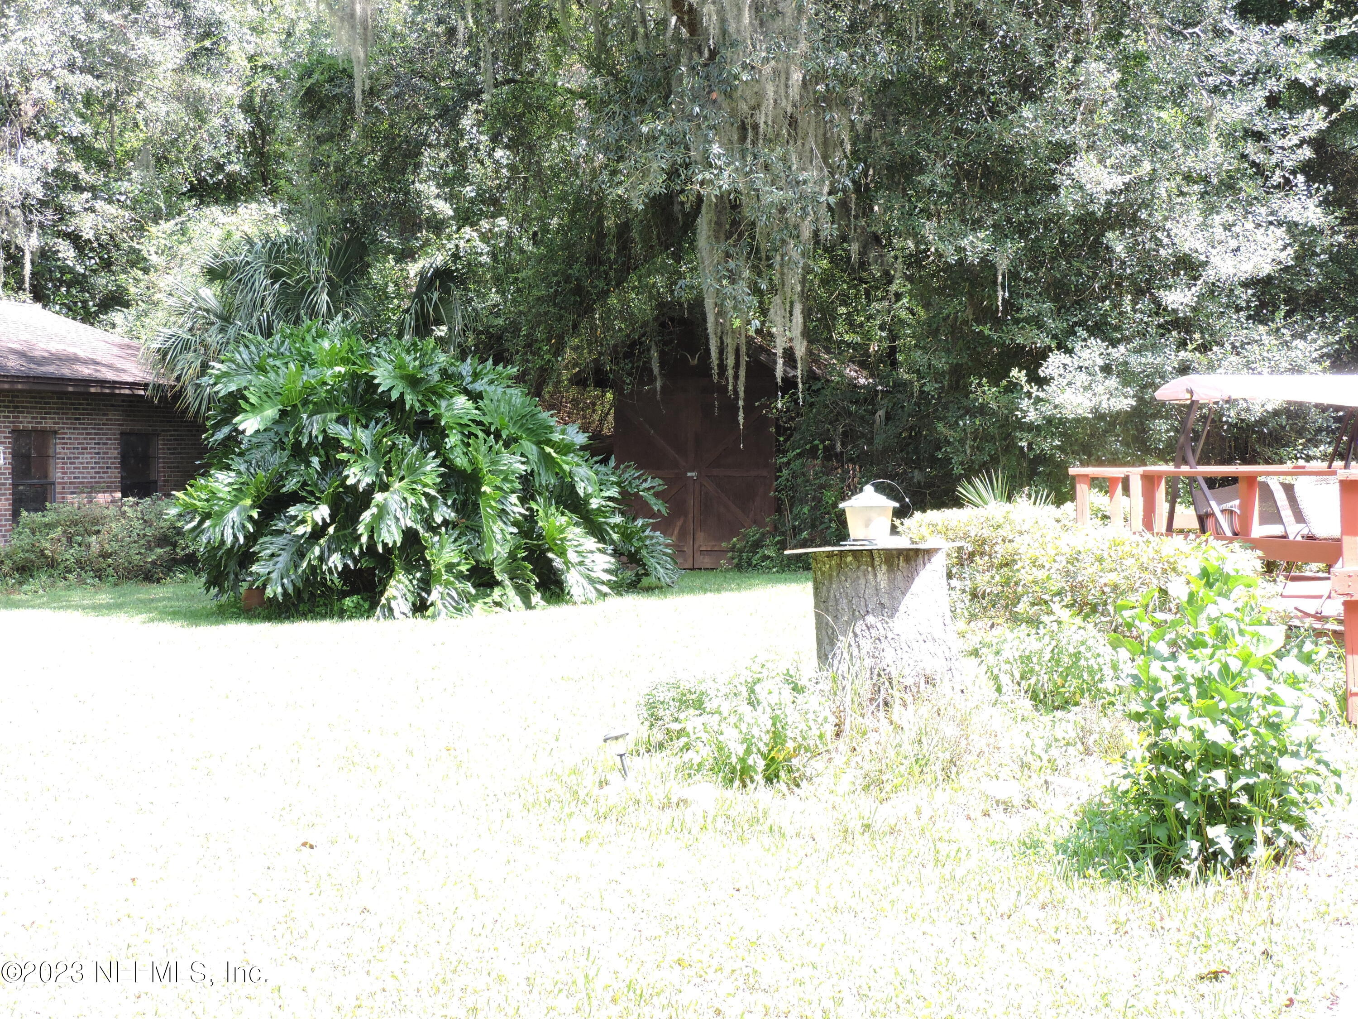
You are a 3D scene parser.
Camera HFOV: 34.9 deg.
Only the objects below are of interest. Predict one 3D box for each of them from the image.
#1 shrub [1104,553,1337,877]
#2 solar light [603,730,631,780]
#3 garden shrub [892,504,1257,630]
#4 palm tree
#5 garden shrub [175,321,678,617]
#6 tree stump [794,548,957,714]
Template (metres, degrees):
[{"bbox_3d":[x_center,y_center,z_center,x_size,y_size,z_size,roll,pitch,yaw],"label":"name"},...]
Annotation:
[{"bbox_3d":[2.121,0.767,8.521,0.900,1.200,0.850,0,1,0],"label":"shrub"},{"bbox_3d":[-0.297,1.185,10.281,0.120,0.250,0.120,-15,1,0],"label":"solar light"},{"bbox_3d":[2.473,0.678,13.520,1.150,1.160,2.500,-1,2,-29],"label":"garden shrub"},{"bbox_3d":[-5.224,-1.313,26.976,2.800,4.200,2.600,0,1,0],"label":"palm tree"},{"bbox_3d":[-2.663,-0.483,23.595,5.100,3.050,4.200,0,1,0],"label":"garden shrub"},{"bbox_3d":[1.276,0.757,13.572,0.980,1.000,0.920,0,1,0],"label":"tree stump"}]

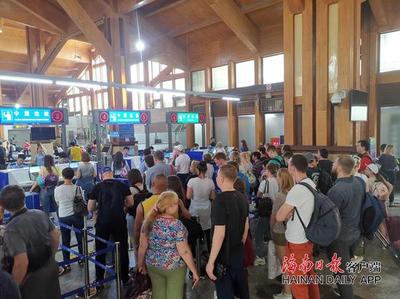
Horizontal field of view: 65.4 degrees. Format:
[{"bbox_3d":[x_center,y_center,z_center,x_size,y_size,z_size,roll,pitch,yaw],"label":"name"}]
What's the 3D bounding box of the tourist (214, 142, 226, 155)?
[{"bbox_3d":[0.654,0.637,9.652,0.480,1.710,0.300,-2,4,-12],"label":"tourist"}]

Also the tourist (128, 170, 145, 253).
[{"bbox_3d":[-0.931,1.113,4.801,0.480,1.621,0.320,-3,4,-27],"label":"tourist"}]

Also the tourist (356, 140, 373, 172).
[{"bbox_3d":[3.984,0.703,7.558,0.330,1.828,0.500,0,4,18],"label":"tourist"}]

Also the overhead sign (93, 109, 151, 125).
[{"bbox_3d":[-2.395,-1.003,9.808,0.200,0.450,2.019,2,5,43],"label":"overhead sign"}]

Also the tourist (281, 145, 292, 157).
[{"bbox_3d":[2.008,0.770,7.214,0.320,1.730,0.480,2,5,37],"label":"tourist"}]

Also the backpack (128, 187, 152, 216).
[{"bbox_3d":[-0.854,0.774,4.550,0.330,0.440,0.200,-4,5,-33],"label":"backpack"}]

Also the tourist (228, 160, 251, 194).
[{"bbox_3d":[0.586,1.018,4.739,0.480,1.680,0.320,-3,4,-18],"label":"tourist"}]

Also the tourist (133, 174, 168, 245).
[{"bbox_3d":[-0.437,1.135,3.504,0.550,1.712,0.360,-3,4,-20],"label":"tourist"}]

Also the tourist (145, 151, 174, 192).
[{"bbox_3d":[-0.756,0.937,6.057,0.520,1.802,0.330,-3,4,-23],"label":"tourist"}]

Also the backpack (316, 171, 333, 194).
[{"bbox_3d":[2.403,0.645,6.000,0.310,0.470,0.200,-3,4,-27],"label":"backpack"}]

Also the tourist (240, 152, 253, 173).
[{"bbox_3d":[1.096,0.884,7.253,0.460,1.657,0.300,-4,4,-33],"label":"tourist"}]

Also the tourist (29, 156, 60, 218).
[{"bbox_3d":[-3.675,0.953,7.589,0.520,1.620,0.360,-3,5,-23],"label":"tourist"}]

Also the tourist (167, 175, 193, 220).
[{"bbox_3d":[-0.297,1.147,4.101,0.470,1.607,0.320,-3,4,-20],"label":"tourist"}]

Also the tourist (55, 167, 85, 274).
[{"bbox_3d":[-2.018,1.107,4.968,0.480,1.610,0.330,-3,5,-21],"label":"tourist"}]

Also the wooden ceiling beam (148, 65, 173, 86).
[{"bbox_3d":[-1.889,-3.584,15.213,1.933,0.300,0.280,-26,-14,38],"label":"wooden ceiling beam"}]

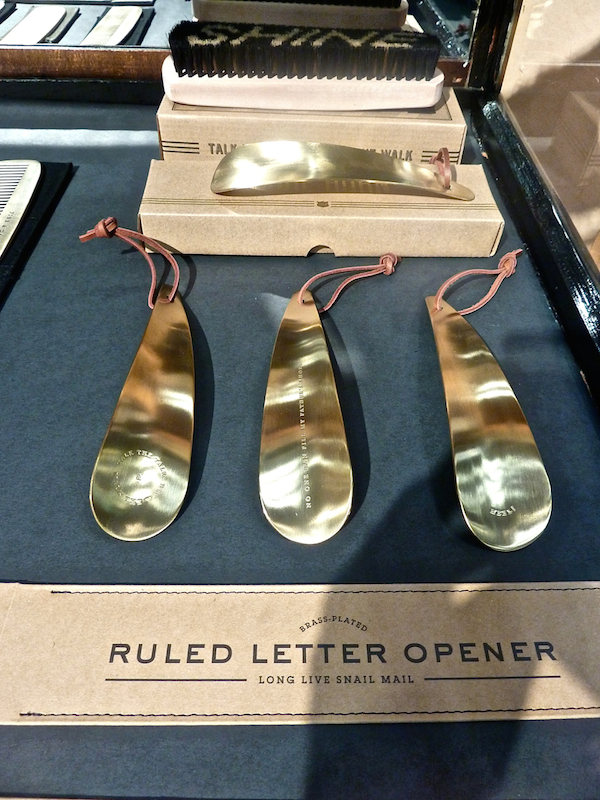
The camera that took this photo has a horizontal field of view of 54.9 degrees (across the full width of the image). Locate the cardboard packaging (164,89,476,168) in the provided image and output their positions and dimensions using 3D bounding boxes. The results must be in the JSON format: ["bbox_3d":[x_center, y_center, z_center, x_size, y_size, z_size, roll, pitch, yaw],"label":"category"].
[{"bbox_3d":[0.009,-0.209,0.455,0.223,0.051,0.068,1,49,-2],"label":"cardboard packaging"}]

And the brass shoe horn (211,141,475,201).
[{"bbox_3d":[0.031,-0.157,0.390,0.181,0.026,0.045,3,49,0],"label":"brass shoe horn"}]

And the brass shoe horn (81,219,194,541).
[{"bbox_3d":[-0.096,-0.028,0.313,0.088,0.024,0.233,-1,49,-3],"label":"brass shoe horn"}]

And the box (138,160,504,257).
[{"bbox_3d":[0.015,-0.136,0.407,0.238,0.028,0.072,0,49,-3],"label":"box"}]

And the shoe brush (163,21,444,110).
[{"bbox_3d":[0.004,-0.246,0.427,0.203,0.038,0.052,1,49,-2],"label":"shoe brush"}]

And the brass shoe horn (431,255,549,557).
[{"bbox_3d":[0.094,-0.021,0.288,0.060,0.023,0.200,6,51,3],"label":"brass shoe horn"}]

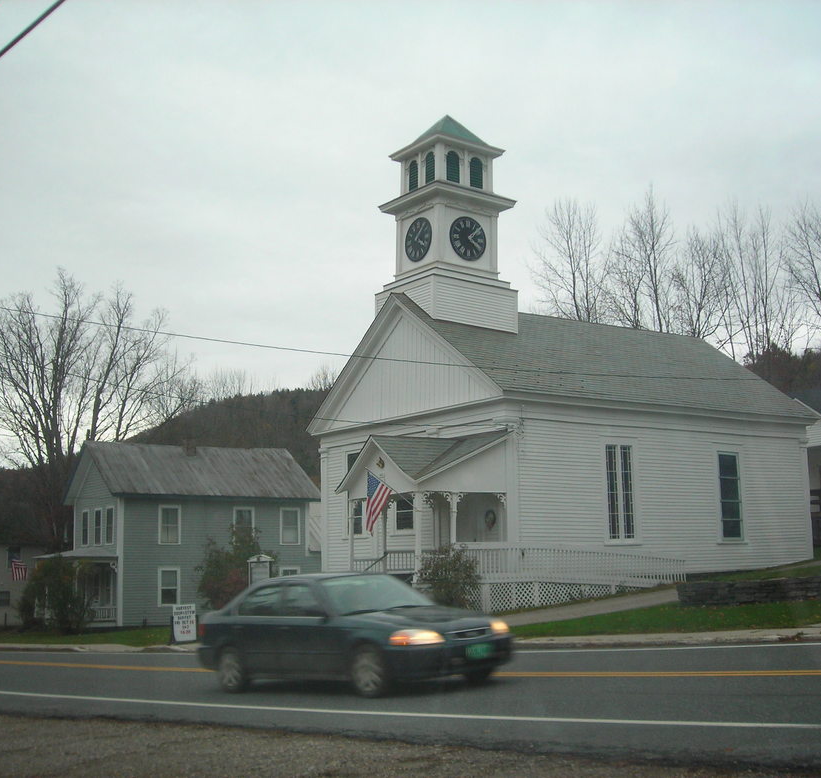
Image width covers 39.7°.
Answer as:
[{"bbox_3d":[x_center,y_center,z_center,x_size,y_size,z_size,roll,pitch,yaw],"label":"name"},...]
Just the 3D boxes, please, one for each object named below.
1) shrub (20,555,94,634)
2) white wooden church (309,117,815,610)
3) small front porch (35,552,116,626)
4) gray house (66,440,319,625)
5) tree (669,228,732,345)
[{"bbox_3d":[-12.247,7.130,39.500,2.500,2.750,2.300,-1,-9,0],"label":"shrub"},{"bbox_3d":[4.024,-1.059,41.211,18.300,17.200,11.800,5,-11,-35],"label":"white wooden church"},{"bbox_3d":[-13.402,7.872,45.163,1.850,2.950,5.600,5,-10,-33],"label":"small front porch"},{"bbox_3d":[-9.237,6.056,48.309,9.490,7.370,6.530,5,-10,-33],"label":"gray house"},{"bbox_3d":[16.302,-3.064,64.000,3.800,11.700,3.600,-1,-9,0],"label":"tree"}]

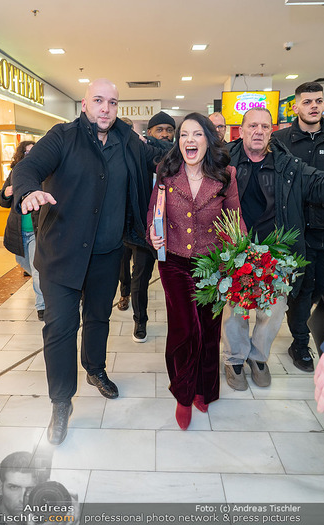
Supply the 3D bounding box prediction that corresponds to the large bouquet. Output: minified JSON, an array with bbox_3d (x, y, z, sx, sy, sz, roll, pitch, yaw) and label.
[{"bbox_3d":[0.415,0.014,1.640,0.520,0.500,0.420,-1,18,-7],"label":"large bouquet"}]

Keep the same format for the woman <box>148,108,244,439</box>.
[{"bbox_3d":[0.172,0.109,1.911,0.520,1.690,0.460,5,17,11],"label":"woman"}]

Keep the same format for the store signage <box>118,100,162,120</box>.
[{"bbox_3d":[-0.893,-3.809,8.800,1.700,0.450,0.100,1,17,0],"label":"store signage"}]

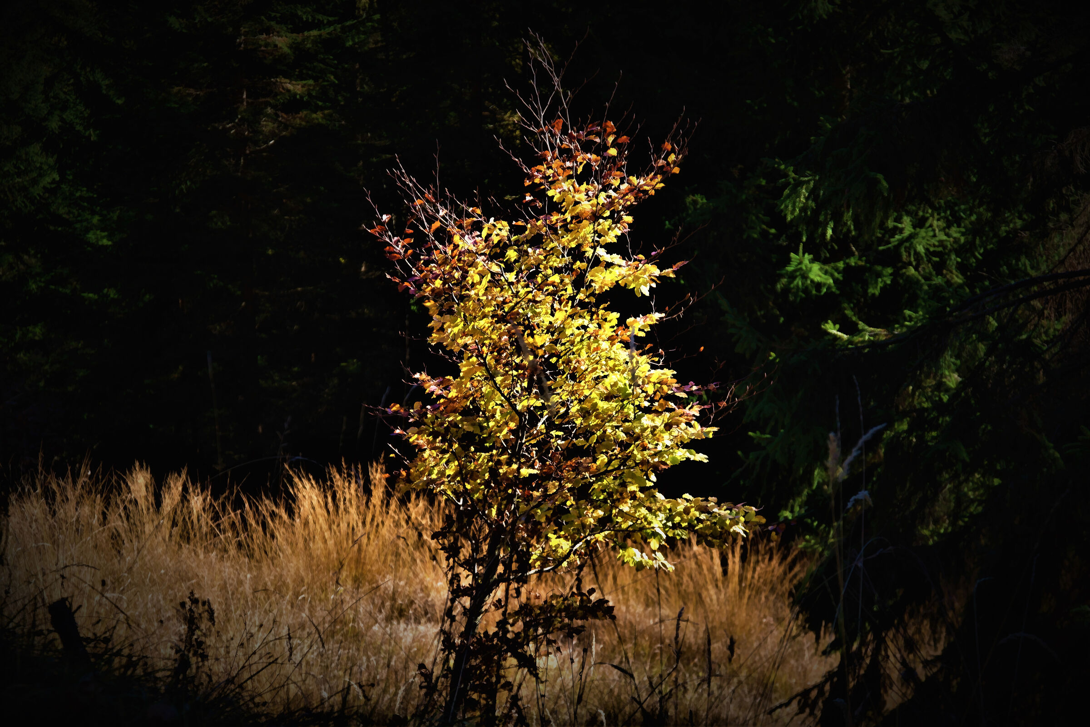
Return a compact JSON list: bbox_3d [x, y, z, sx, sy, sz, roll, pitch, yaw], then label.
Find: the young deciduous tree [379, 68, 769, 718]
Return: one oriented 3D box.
[{"bbox_3d":[0.100,0.150,14.500,1.800,3.180,1.650,0,1,0],"label":"young deciduous tree"}]

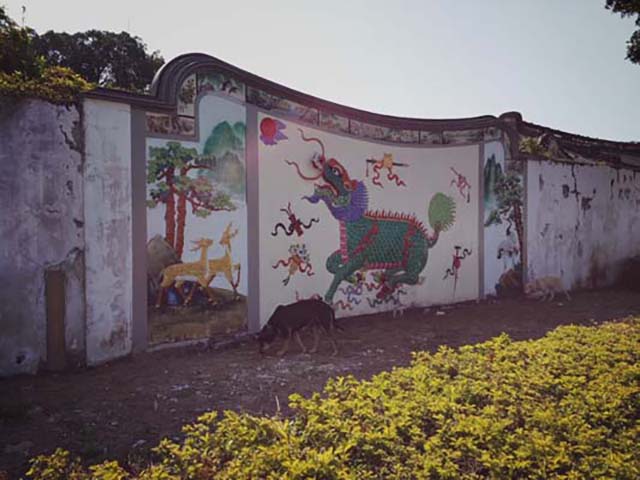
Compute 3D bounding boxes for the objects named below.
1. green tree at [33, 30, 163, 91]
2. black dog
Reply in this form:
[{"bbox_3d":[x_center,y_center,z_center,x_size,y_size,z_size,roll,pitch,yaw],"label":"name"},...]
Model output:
[{"bbox_3d":[-7.500,-3.200,18.500,4.700,7.600,4.500,-1,2,-22],"label":"green tree"},{"bbox_3d":[-0.230,0.900,5.700,0.860,0.560,0.250,0,2,0],"label":"black dog"}]

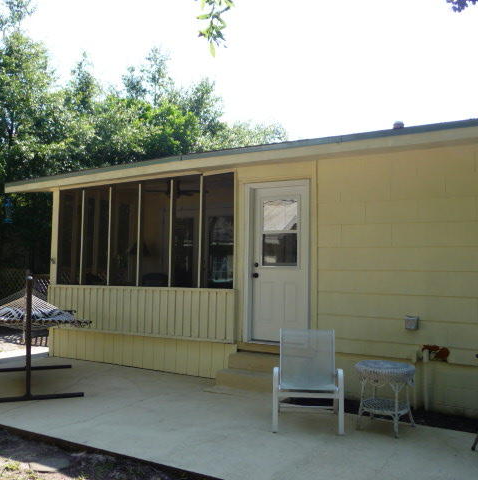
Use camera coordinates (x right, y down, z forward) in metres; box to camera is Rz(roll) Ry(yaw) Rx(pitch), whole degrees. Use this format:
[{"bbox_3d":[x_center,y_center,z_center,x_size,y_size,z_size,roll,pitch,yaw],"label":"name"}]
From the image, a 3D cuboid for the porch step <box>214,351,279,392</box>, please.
[{"bbox_3d":[0.262,1.702,6.626,1.000,0.360,0.460,-1,-3,28],"label":"porch step"}]

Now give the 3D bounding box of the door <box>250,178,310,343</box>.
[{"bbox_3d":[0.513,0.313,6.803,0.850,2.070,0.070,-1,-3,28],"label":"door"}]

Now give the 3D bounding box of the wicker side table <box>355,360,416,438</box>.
[{"bbox_3d":[1.416,1.519,5.006,0.560,0.600,0.560,-1,-3,28],"label":"wicker side table"}]

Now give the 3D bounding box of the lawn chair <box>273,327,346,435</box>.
[{"bbox_3d":[0.678,1.370,5.146,0.650,0.890,0.710,-1,-4,38],"label":"lawn chair"}]

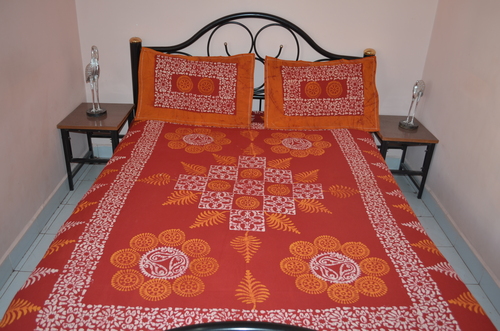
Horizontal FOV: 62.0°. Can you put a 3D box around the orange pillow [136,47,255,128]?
[{"bbox_3d":[-0.335,-0.484,2.604,0.711,0.462,0.137,4,-1,1],"label":"orange pillow"}]

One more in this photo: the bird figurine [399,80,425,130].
[{"bbox_3d":[1.076,-0.401,2.725,0.130,0.317,0.133,22,32,34],"label":"bird figurine"}]

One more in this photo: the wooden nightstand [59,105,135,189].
[{"bbox_3d":[-0.996,-0.131,2.813,0.360,0.441,0.446,2,26,-2],"label":"wooden nightstand"}]

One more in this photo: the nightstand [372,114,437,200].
[{"bbox_3d":[0.997,-0.065,2.894,0.360,0.441,0.446,2,26,-2],"label":"nightstand"}]

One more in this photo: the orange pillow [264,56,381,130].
[{"bbox_3d":[0.452,-0.451,2.622,0.706,0.461,0.137,0,-1,-3],"label":"orange pillow"}]

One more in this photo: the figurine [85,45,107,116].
[{"bbox_3d":[-0.999,-0.541,2.647,0.134,0.441,0.137,-10,29,-26],"label":"figurine"}]

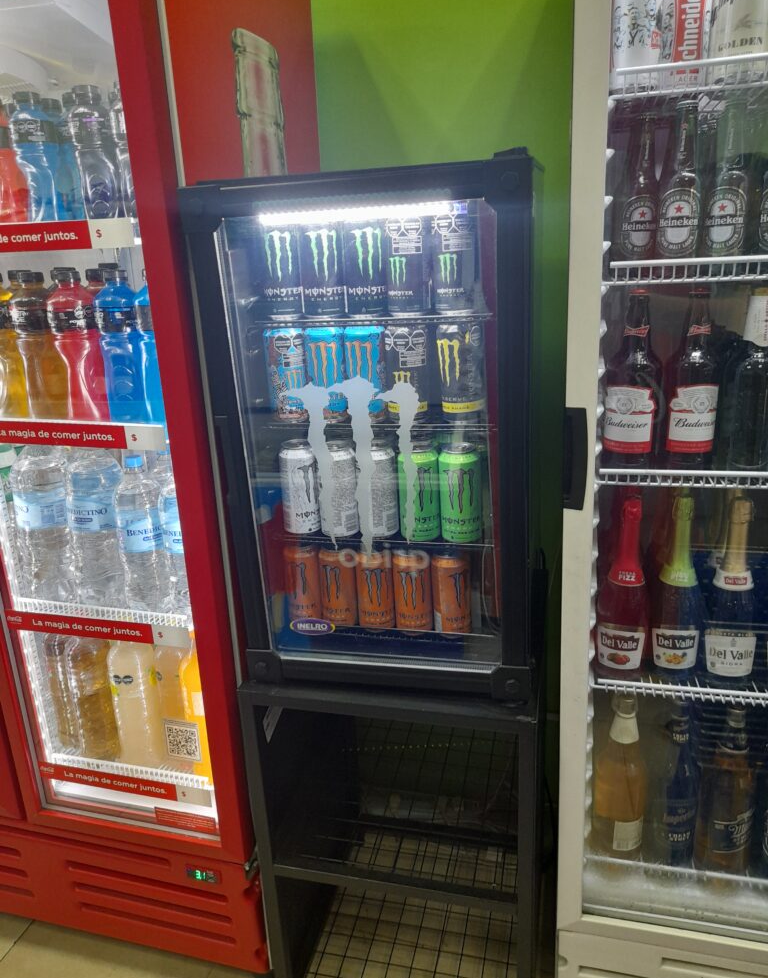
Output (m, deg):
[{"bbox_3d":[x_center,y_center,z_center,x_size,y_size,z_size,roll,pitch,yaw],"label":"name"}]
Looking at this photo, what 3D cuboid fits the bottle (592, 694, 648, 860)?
[{"bbox_3d":[0.440,0.524,1.372,0.091,0.313,0.091,2,18,15],"label":"bottle"}]

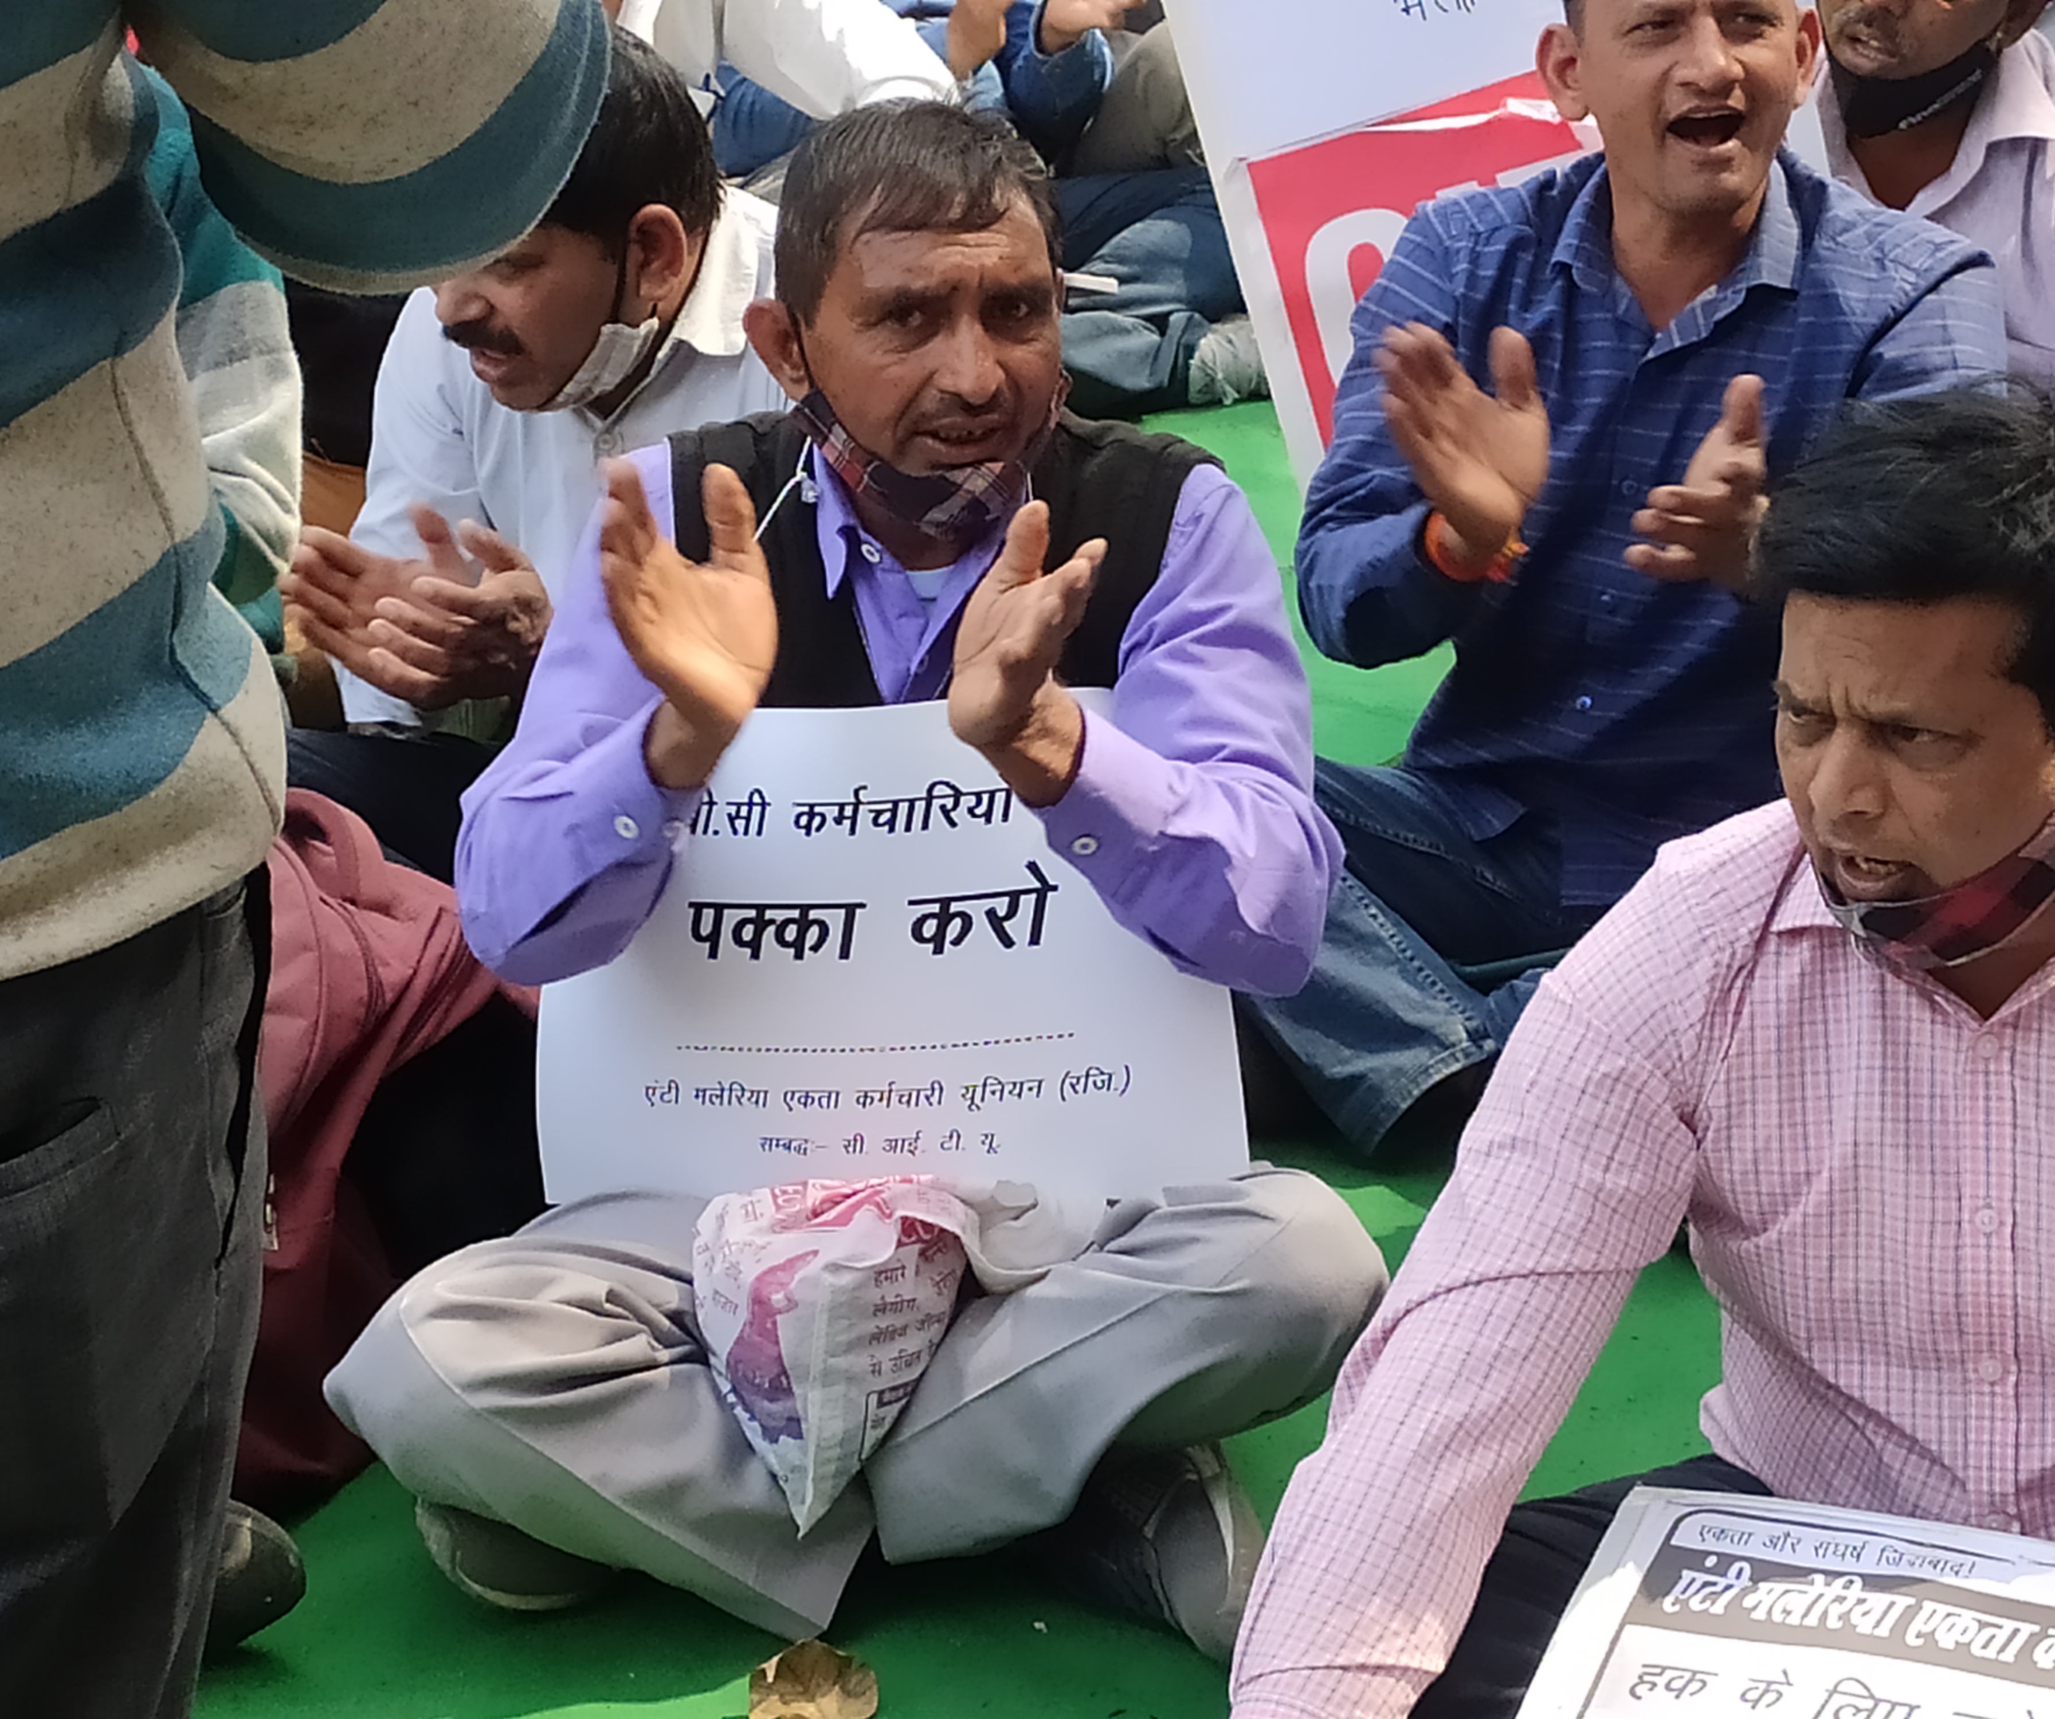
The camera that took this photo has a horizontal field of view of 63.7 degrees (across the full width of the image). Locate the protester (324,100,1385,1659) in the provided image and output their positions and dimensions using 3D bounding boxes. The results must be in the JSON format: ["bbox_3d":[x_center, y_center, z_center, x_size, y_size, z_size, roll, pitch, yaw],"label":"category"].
[{"bbox_3d":[-0.117,0.021,1.115,0.760,0.875,0.640,-5,36,-6],"label":"protester"}]

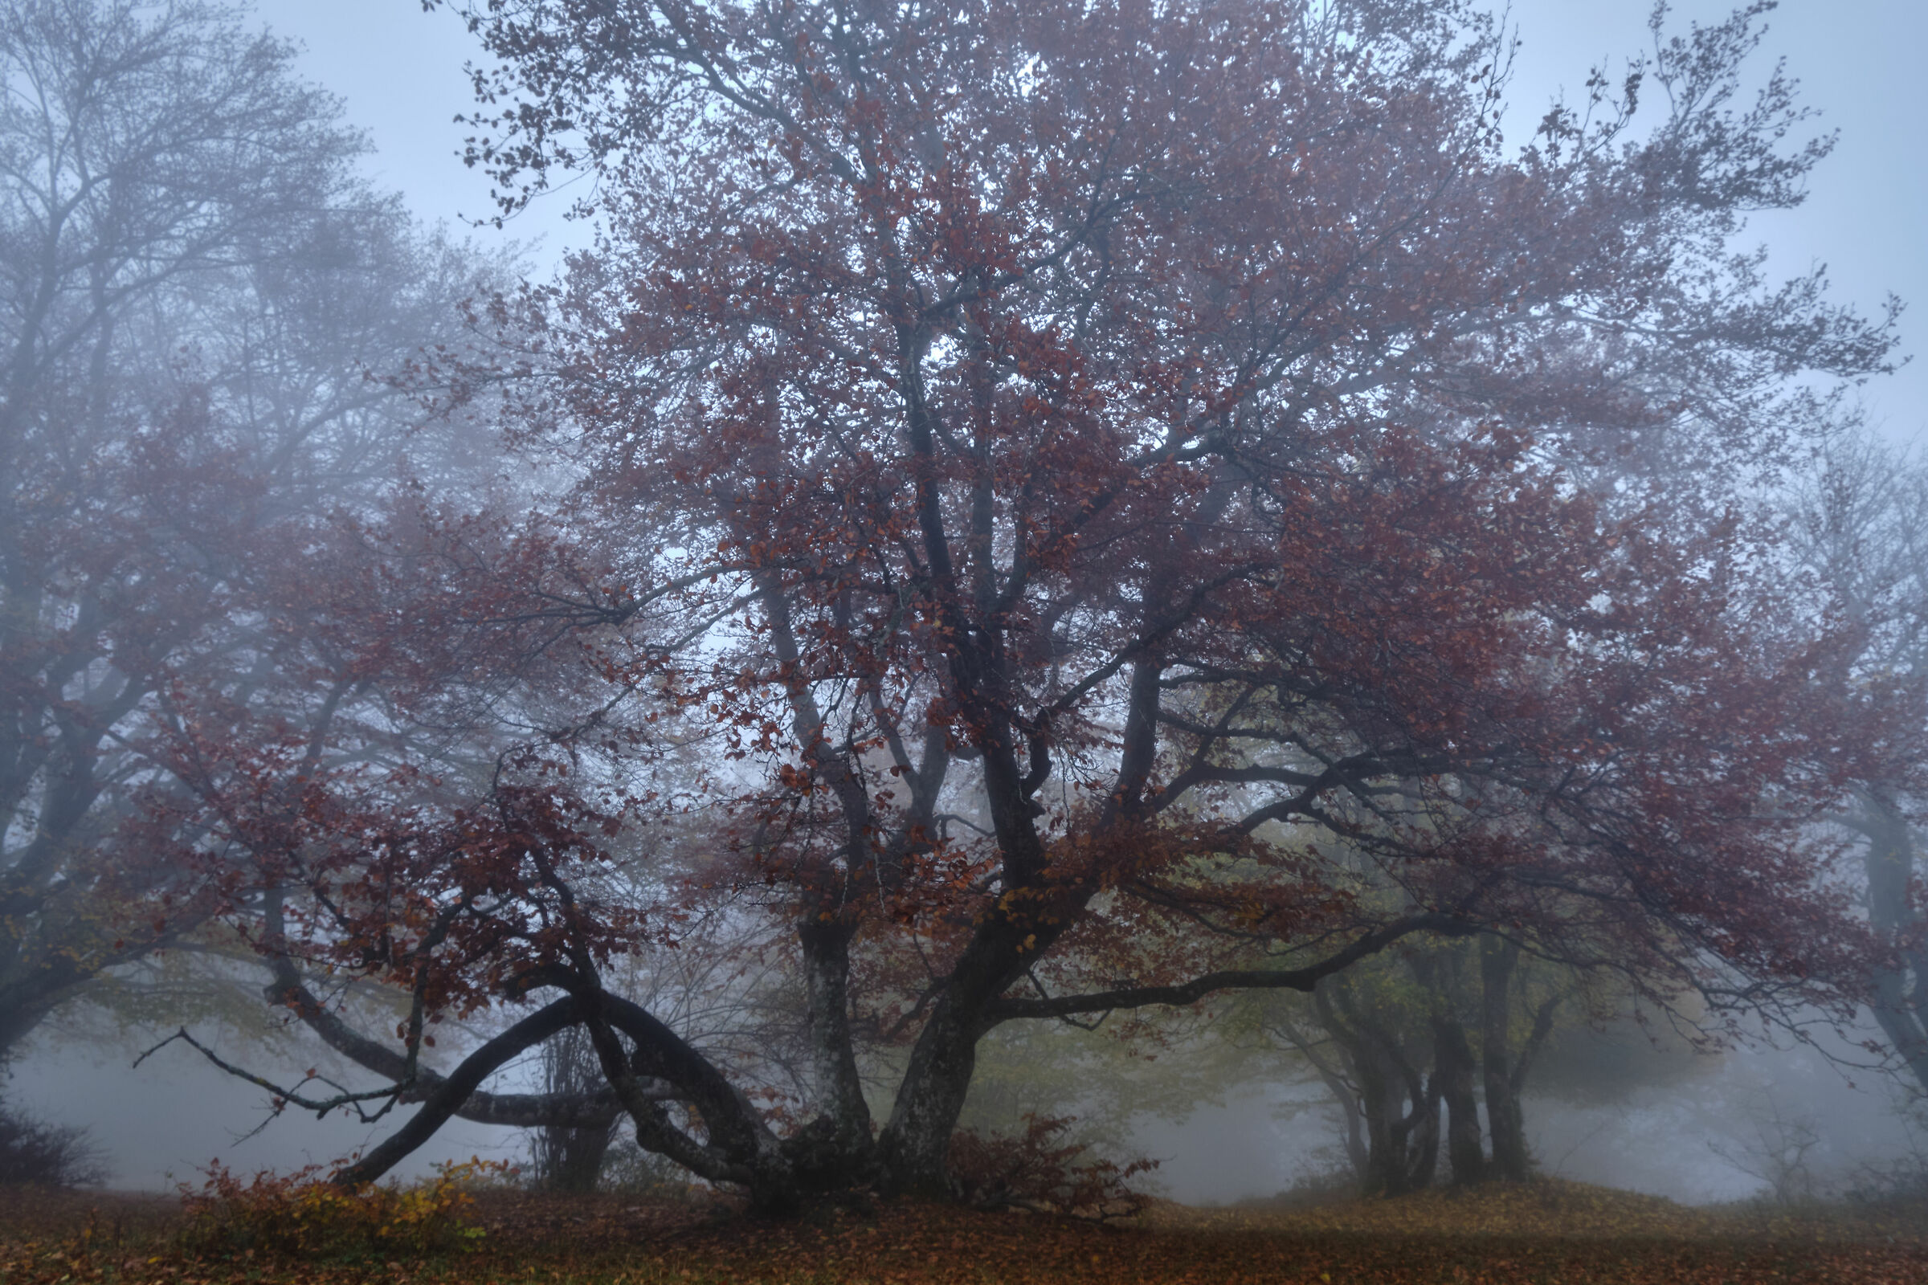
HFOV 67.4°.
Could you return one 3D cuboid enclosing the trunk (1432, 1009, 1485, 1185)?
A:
[{"bbox_3d":[5.149,4.720,15.087,0.410,1.820,0.410,0,-15,0],"label":"trunk"}]

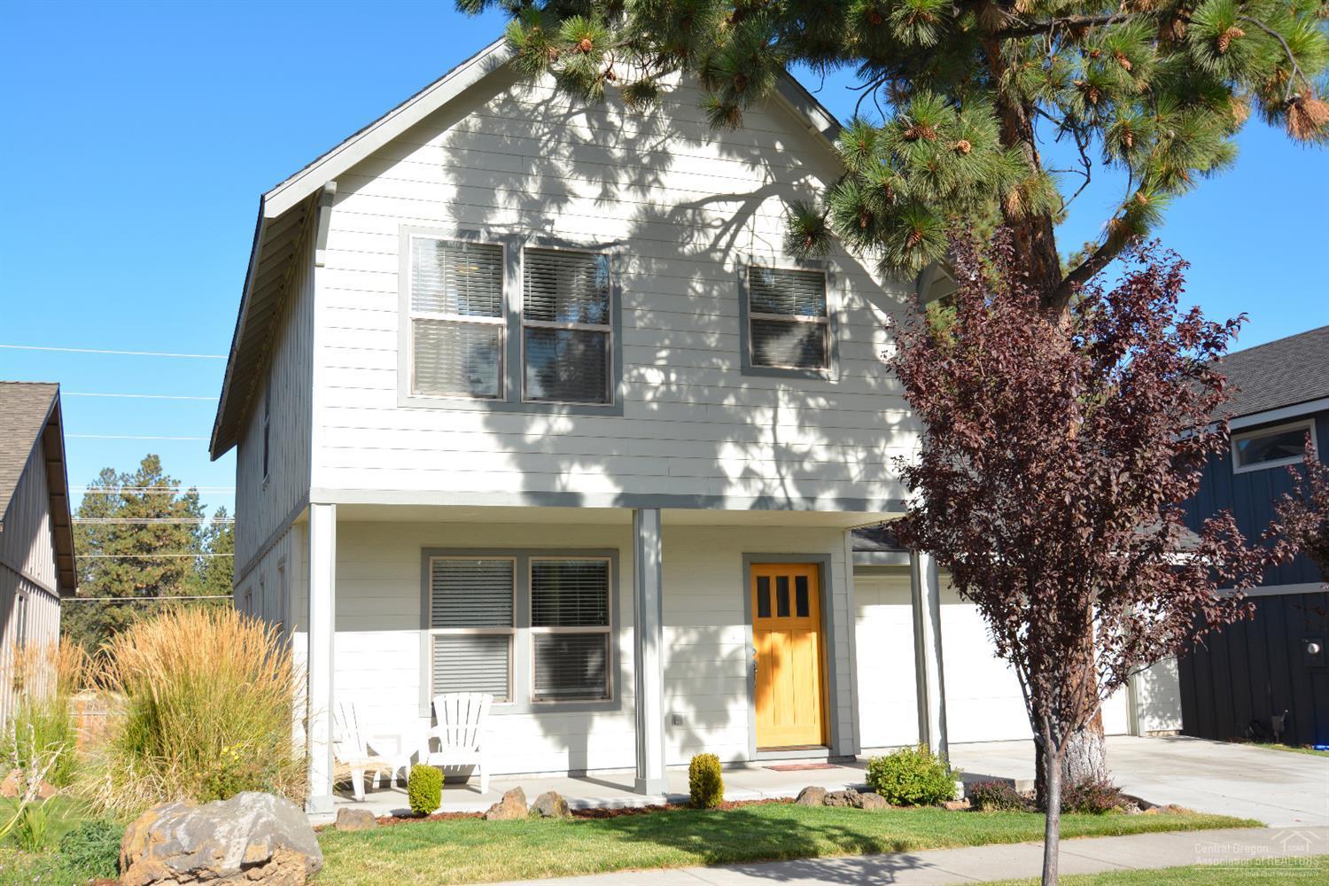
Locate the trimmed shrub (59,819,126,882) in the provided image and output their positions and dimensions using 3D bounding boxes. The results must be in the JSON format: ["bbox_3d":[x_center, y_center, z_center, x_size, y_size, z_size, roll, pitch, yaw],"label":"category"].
[{"bbox_3d":[-3.955,2.805,9.223,0.481,0.380,0.481,2,-9,-20],"label":"trimmed shrub"}]

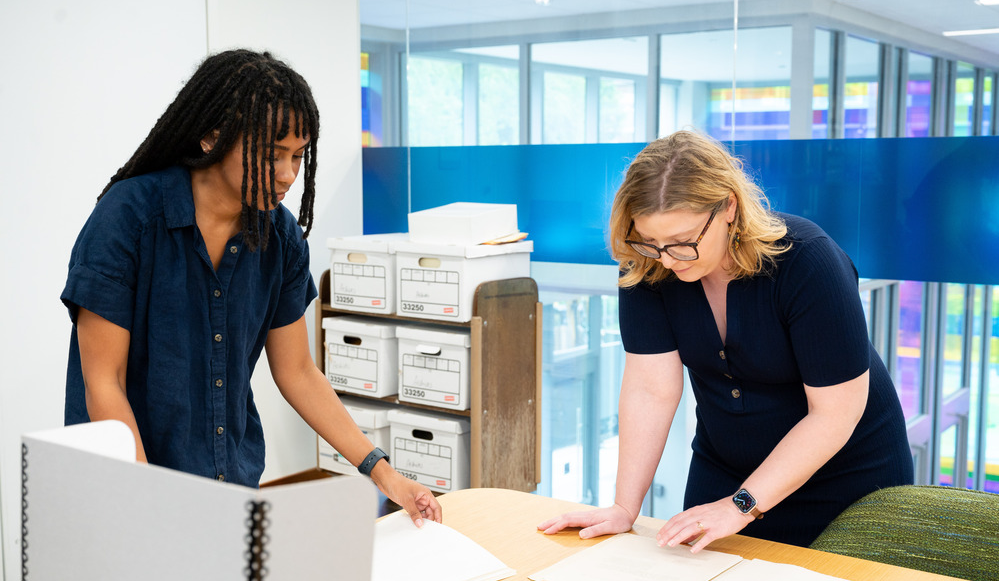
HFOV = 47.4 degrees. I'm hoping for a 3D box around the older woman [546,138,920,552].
[{"bbox_3d":[0.469,0.442,2.286,0.600,1.510,0.640,3,7,28],"label":"older woman"}]

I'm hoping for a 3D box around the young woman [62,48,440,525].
[{"bbox_3d":[-0.505,0.373,2.222,0.550,1.660,0.570,-6,9,-44],"label":"young woman"}]

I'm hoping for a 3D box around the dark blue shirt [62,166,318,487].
[{"bbox_3d":[-0.614,0.099,2.227,0.470,0.690,0.380,-6,9,-44],"label":"dark blue shirt"}]

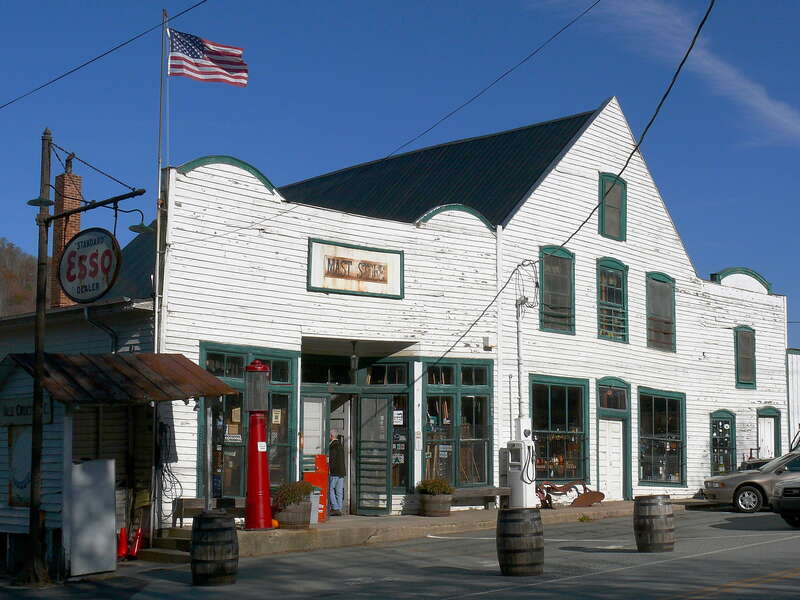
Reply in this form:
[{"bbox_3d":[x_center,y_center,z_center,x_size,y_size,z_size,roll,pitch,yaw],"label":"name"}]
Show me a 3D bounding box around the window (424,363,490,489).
[{"bbox_3d":[1.303,2.672,23.177,2.102,2.772,0.150,6,-9,-40],"label":"window"}]

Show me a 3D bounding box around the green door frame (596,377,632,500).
[{"bbox_3d":[5.370,3.461,26.625,1.388,3.075,0.200,6,-9,-40],"label":"green door frame"}]

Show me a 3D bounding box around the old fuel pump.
[{"bbox_3d":[-2.317,2.362,17.535,0.460,2.750,0.460,1,-8,0],"label":"old fuel pump"}]

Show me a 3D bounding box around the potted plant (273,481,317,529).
[{"bbox_3d":[-1.754,3.387,17.683,0.700,0.780,0.700,1,-8,0],"label":"potted plant"}]

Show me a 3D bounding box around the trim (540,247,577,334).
[{"bbox_3d":[3.831,-0.254,25.680,1.309,2.108,0.130,6,-9,-40],"label":"trim"}]

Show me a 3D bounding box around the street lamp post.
[{"bbox_3d":[-4.034,0.551,13.667,0.420,6.200,2.850,7,-10,-41],"label":"street lamp post"}]

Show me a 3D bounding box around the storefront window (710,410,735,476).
[{"bbox_3d":[9.051,4.041,29.760,1.236,1.942,0.150,6,-9,-40],"label":"storefront window"}]

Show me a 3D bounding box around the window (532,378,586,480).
[{"bbox_3d":[3.828,3.093,25.325,2.104,2.499,0.150,6,-9,-40],"label":"window"}]

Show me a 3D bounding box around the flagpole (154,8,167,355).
[{"bbox_3d":[-4.404,-0.544,19.380,0.100,9.910,0.100,6,-9,-41],"label":"flagpole"}]

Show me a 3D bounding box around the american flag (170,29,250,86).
[{"bbox_3d":[-3.428,-4.332,19.032,1.432,1.025,0.350,1,-8,-3],"label":"american flag"}]

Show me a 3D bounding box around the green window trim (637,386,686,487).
[{"bbox_3d":[6.950,3.645,27.983,2.150,2.500,0.200,7,-10,-41],"label":"green window trim"}]

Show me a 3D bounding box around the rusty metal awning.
[{"bbox_3d":[-4.174,1.197,16.373,3.000,0.880,2.000,7,-10,-41],"label":"rusty metal awning"}]

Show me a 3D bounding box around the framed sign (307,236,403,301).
[{"bbox_3d":[-0.822,-0.606,21.634,2.498,1.040,0.100,6,-9,-40],"label":"framed sign"}]

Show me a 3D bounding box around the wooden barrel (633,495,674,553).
[{"bbox_3d":[4.160,3.658,17.452,0.650,0.890,0.650,-1,-7,13],"label":"wooden barrel"}]

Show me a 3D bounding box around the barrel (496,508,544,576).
[{"bbox_3d":[1.662,3.340,14.752,0.650,0.890,0.650,0,-7,6],"label":"barrel"}]

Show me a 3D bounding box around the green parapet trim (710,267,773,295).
[{"bbox_3d":[10.241,-0.636,31.532,3.100,0.680,0.350,7,-10,-41],"label":"green parapet trim"}]

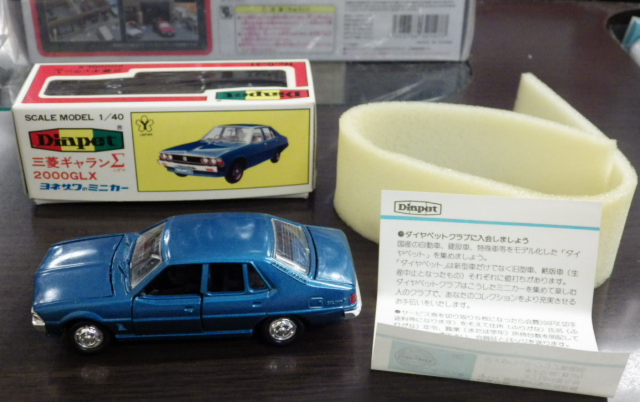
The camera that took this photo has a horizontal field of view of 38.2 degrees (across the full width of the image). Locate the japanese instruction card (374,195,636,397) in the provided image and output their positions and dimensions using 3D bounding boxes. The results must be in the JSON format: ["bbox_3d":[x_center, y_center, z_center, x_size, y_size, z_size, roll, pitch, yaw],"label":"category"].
[{"bbox_3d":[0.058,0.028,0.304,0.080,0.040,0.053,4,31,6],"label":"japanese instruction card"}]

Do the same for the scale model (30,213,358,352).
[{"bbox_3d":[-0.041,0.024,0.315,0.108,0.034,0.042,-2,31,-4],"label":"scale model"}]

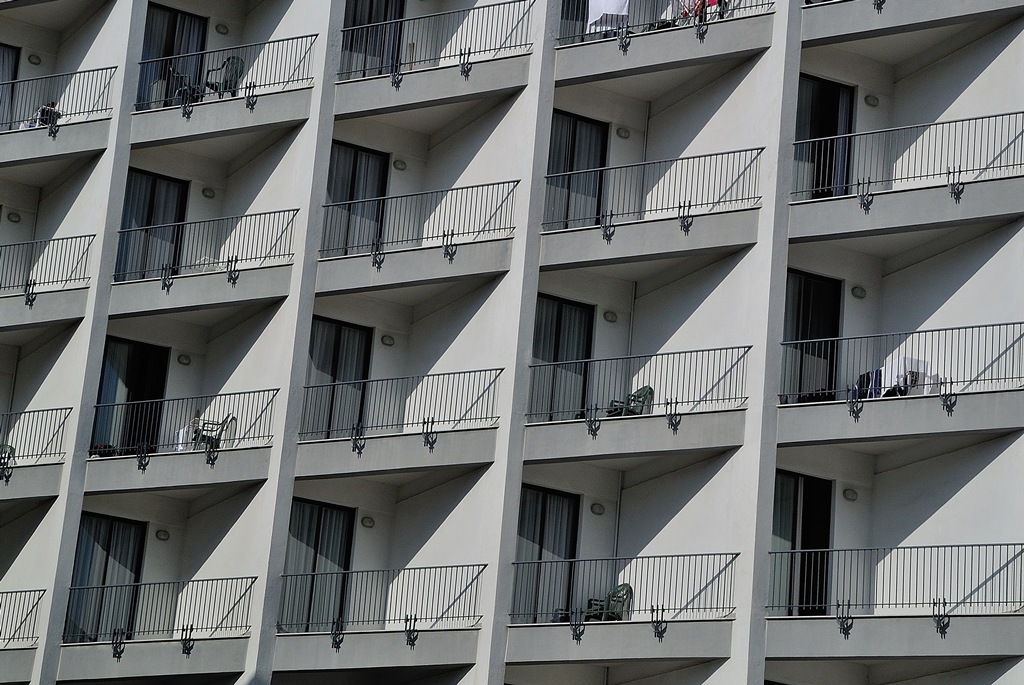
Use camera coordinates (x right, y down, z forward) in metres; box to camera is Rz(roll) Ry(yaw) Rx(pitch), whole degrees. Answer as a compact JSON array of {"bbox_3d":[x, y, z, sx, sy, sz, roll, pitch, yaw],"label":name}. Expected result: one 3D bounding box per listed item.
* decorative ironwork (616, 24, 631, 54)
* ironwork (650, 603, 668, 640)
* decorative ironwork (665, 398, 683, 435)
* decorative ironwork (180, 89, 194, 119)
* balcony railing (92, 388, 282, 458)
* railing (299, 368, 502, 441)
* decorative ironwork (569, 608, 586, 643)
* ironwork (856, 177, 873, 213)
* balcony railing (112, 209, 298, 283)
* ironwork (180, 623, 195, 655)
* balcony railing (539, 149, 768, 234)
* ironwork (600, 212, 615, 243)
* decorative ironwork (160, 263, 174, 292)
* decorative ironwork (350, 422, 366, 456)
[{"bbox_3d":[1.654,-4.529,35.267,0.200,0.490,0.100,-4,-17,27],"label":"decorative ironwork"},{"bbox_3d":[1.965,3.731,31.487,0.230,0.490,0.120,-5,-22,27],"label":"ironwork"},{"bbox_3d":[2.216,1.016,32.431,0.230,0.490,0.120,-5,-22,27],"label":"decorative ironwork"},{"bbox_3d":[-5.343,-3.935,38.829,0.200,0.490,0.100,-4,-17,27],"label":"decorative ironwork"},{"bbox_3d":[-5.063,1.271,36.281,3.450,0.890,0.080,-5,-22,27],"label":"balcony railing"},{"bbox_3d":[-1.684,0.963,35.358,3.465,0.850,0.080,-4,-17,27],"label":"railing"},{"bbox_3d":[0.905,3.958,32.990,0.200,0.490,0.100,-4,-17,27],"label":"decorative ironwork"},{"bbox_3d":[4.877,-2.059,32.760,0.200,0.490,0.100,-4,-17,27],"label":"ironwork"},{"bbox_3d":[-4.935,-1.529,37.887,3.519,0.856,0.080,-4,-17,27],"label":"balcony railing"},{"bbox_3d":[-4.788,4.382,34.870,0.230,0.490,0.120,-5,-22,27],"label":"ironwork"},{"bbox_3d":[1.994,-2.167,33.843,3.470,0.890,0.080,-5,-22,27],"label":"balcony railing"},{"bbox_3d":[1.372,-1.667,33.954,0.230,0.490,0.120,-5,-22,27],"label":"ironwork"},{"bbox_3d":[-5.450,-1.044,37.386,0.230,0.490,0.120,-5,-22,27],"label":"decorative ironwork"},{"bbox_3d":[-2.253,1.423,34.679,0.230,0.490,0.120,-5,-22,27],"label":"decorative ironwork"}]

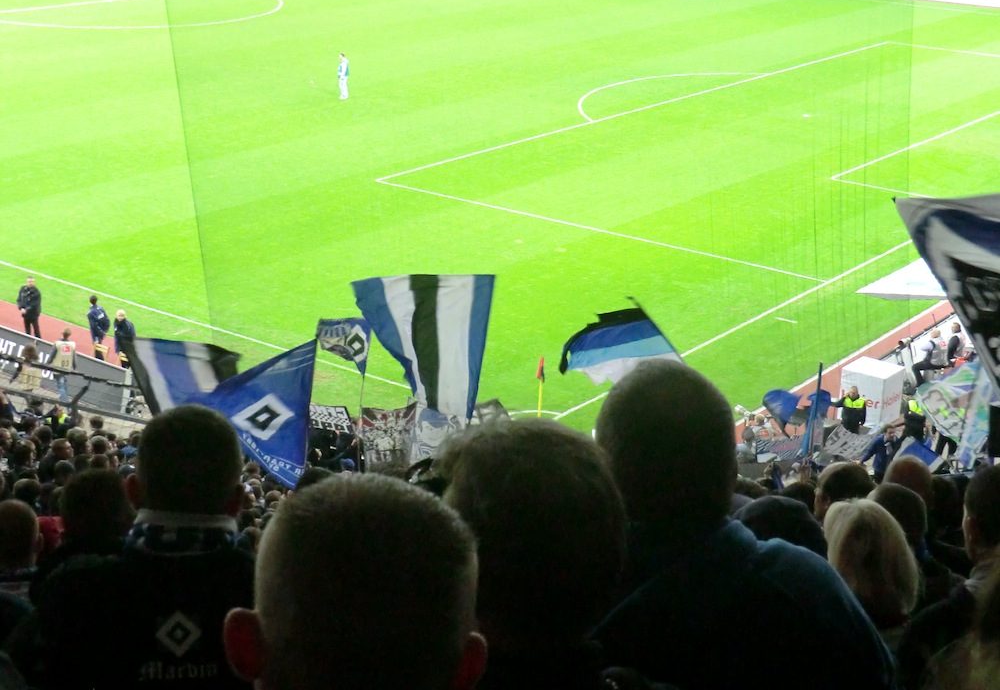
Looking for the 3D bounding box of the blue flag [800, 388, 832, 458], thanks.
[{"bbox_3d":[5.518,1.369,27.700,0.550,1.220,0.350,5,20,8],"label":"blue flag"}]

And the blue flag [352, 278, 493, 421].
[{"bbox_3d":[-1.035,0.020,21.500,1.900,1.950,0.400,1,20,-2],"label":"blue flag"}]

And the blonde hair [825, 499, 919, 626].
[{"bbox_3d":[0.863,0.509,3.700,0.220,0.300,0.250,4,20,7],"label":"blonde hair"}]

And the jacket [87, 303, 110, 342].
[{"bbox_3d":[-8.945,-0.490,35.400,0.540,0.780,0.340,-16,26,-40],"label":"jacket"}]

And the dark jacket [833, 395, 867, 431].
[{"bbox_3d":[6.971,1.352,31.600,0.660,0.750,0.360,8,21,17],"label":"dark jacket"}]

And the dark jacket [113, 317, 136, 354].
[{"bbox_3d":[-8.130,-0.184,34.400,0.360,0.820,0.540,-16,26,-40],"label":"dark jacket"}]

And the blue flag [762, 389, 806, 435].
[{"bbox_3d":[5.049,1.202,28.300,0.750,0.820,0.400,5,20,8],"label":"blue flag"}]

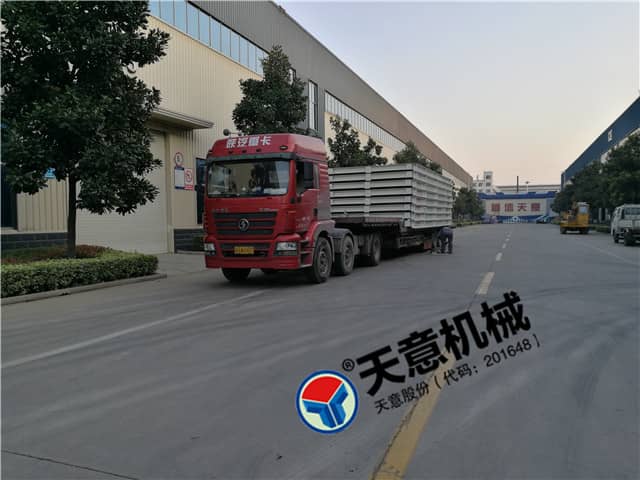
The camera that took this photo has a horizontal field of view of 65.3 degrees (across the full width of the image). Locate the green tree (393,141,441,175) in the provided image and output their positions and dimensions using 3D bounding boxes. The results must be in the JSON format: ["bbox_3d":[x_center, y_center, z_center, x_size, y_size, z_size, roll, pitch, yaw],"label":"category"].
[{"bbox_3d":[9.370,-5.333,49.296,4.500,9.000,4.500,1,3,22],"label":"green tree"}]

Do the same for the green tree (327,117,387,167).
[{"bbox_3d":[2.235,-4.129,33.136,4.300,8.200,4.300,1,3,22],"label":"green tree"}]

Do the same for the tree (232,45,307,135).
[{"bbox_3d":[-2.231,-4.143,22.322,4.000,9.300,4.000,1,3,22],"label":"tree"}]

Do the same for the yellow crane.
[{"bbox_3d":[23.122,-2.028,45.255,2.400,2.800,5.000,1,3,22],"label":"yellow crane"}]

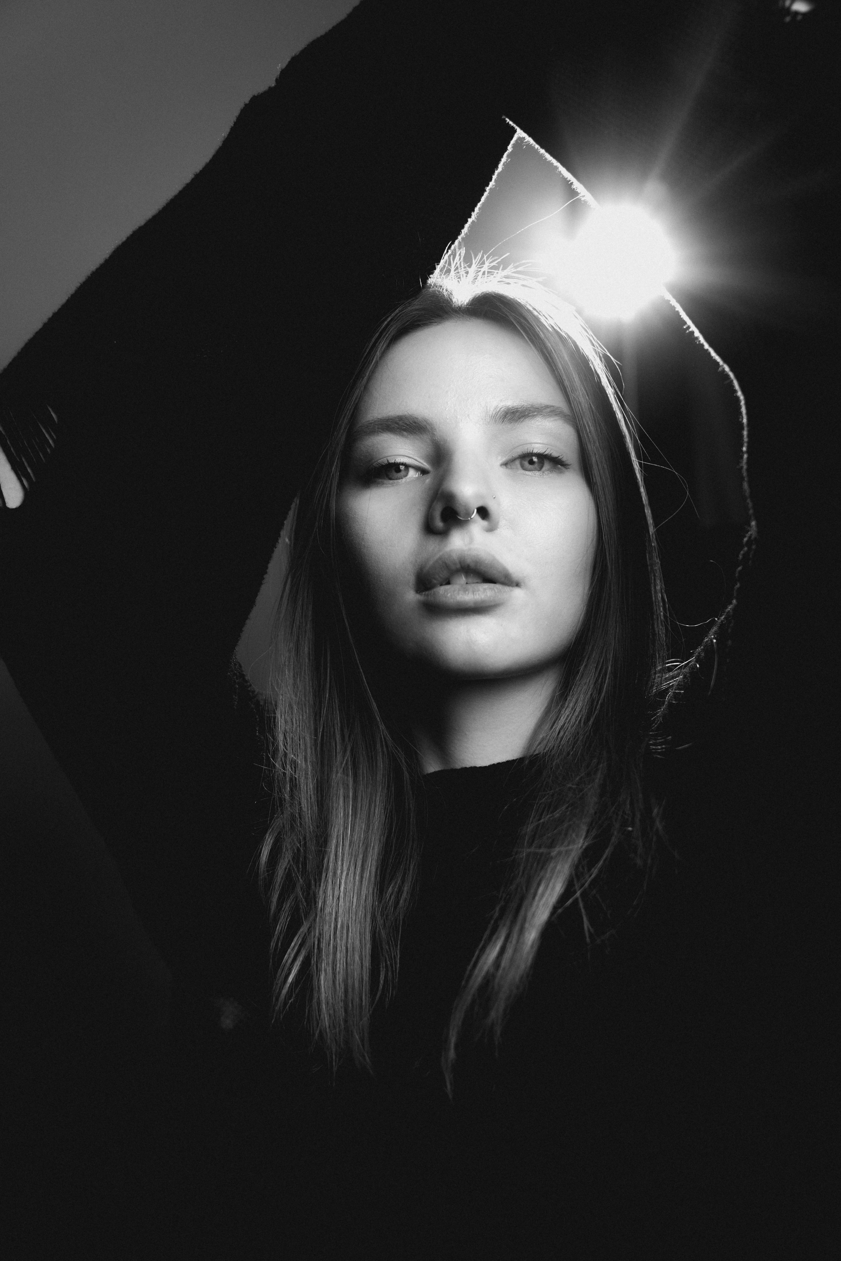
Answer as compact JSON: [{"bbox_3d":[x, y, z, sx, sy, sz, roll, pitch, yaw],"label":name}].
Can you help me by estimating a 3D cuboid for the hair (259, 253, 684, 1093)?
[{"bbox_3d":[0.025,0.022,0.725,0.215,0.420,0.220,0,-6,2],"label":"hair"}]

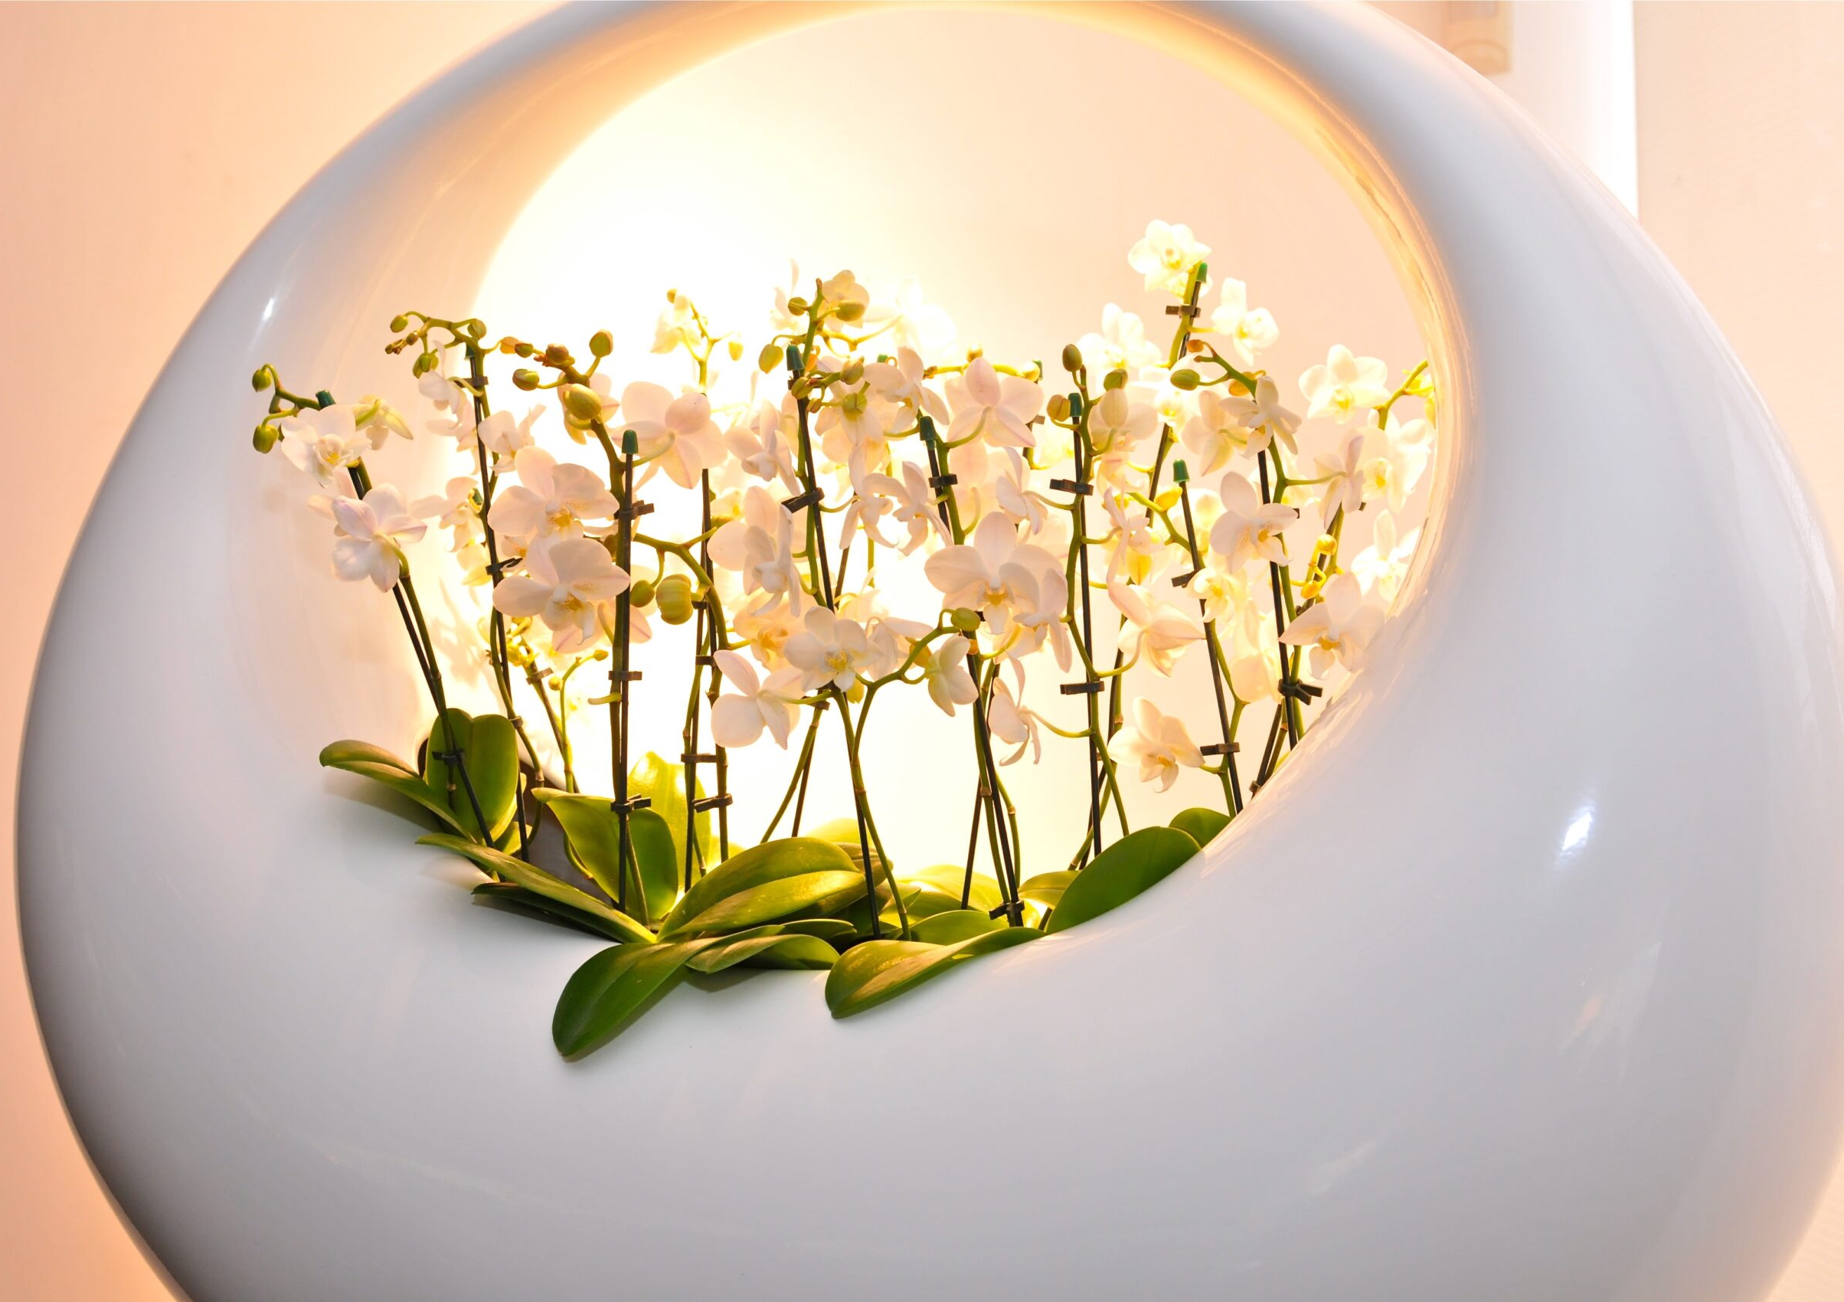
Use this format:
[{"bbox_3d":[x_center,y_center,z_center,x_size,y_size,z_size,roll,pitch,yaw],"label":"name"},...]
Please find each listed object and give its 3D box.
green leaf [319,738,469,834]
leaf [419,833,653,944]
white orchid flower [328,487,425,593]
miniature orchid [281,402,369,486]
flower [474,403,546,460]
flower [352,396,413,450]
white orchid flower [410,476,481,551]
[{"bbox_3d":[-0.304,0.078,1.130,0.100,0.032,0.050,26,-7,-18],"label":"green leaf"},{"bbox_3d":[-0.205,0.126,1.040,0.137,0.022,0.042,22,31,13],"label":"leaf"},{"bbox_3d":[-0.322,-0.066,1.150,0.057,0.061,0.028,-3,1,-24],"label":"white orchid flower"},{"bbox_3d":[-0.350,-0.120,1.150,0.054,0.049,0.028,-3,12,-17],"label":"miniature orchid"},{"bbox_3d":[-0.244,-0.128,1.160,0.044,0.040,0.026,-3,7,-14],"label":"flower"},{"bbox_3d":[-0.326,-0.137,1.180,0.042,0.035,0.027,-1,-21,12],"label":"flower"},{"bbox_3d":[-0.290,-0.084,1.200,0.050,0.048,0.027,-1,12,6],"label":"white orchid flower"}]

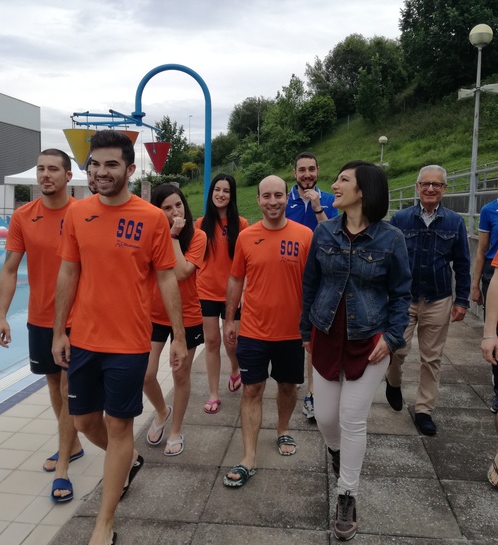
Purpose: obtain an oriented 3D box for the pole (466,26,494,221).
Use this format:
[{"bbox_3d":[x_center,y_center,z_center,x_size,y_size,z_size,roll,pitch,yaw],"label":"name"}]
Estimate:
[{"bbox_3d":[3.215,-2.014,7.980,0.360,2.950,0.360,0,7,0],"label":"pole"}]

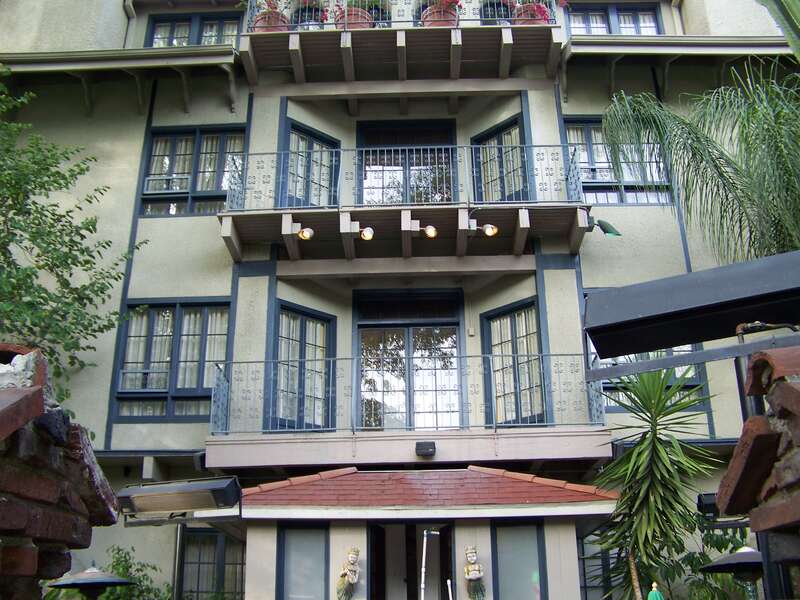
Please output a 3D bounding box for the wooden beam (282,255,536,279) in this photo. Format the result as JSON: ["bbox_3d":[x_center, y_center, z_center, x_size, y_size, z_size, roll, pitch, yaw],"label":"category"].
[{"bbox_3d":[0.082,-0.465,11.471,3.578,0.244,0.208,-1,-22,2],"label":"wooden beam"}]

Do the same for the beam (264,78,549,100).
[{"bbox_3d":[0.093,-3.202,12.601,4.295,0.218,0.208,-1,-22,2],"label":"beam"}]

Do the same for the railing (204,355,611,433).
[{"bbox_3d":[0.089,1.263,10.284,4.613,0.894,0.790,-1,-22,2],"label":"railing"}]

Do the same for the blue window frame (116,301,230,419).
[{"bbox_3d":[-3.000,0.756,11.050,1.435,1.674,0.135,-1,-22,2],"label":"blue window frame"}]

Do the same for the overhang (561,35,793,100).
[{"bbox_3d":[3.996,-3.449,12.061,3.193,0.624,0.884,-1,-22,2],"label":"overhang"}]

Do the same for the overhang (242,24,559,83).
[{"bbox_3d":[0.021,-3.600,12.307,4.641,0.295,0.811,-1,-22,2],"label":"overhang"}]

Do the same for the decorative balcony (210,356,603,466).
[{"bbox_3d":[0.097,1.445,10.208,4.738,1.288,0.832,-1,-22,2],"label":"decorative balcony"}]

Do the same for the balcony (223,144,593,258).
[{"bbox_3d":[0.065,-1.317,11.350,4.901,1.249,0.832,-1,-22,2],"label":"balcony"}]

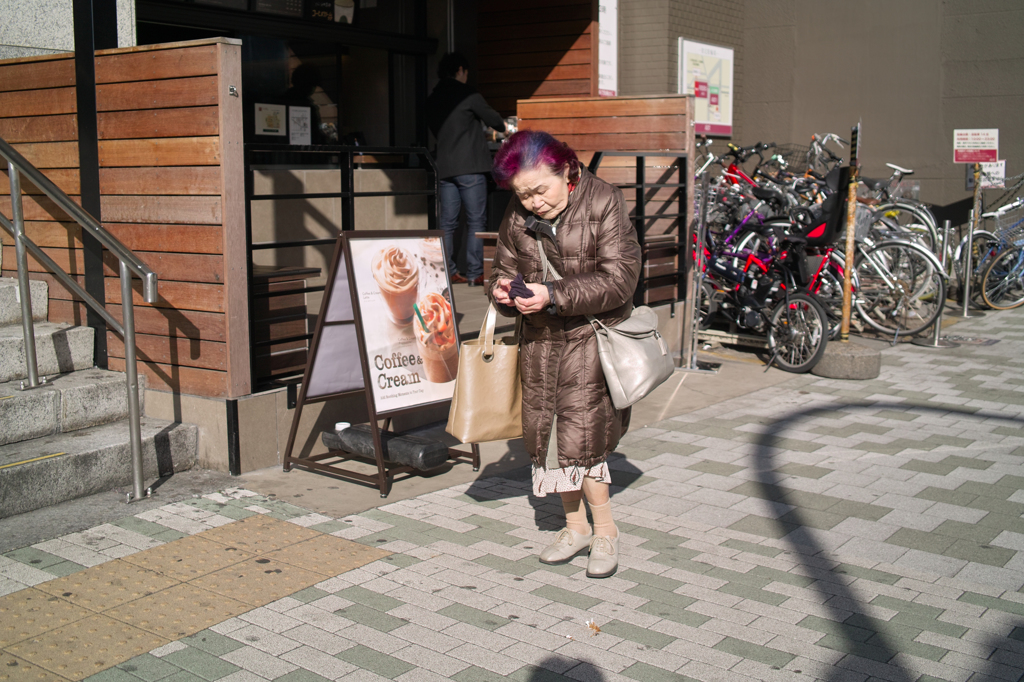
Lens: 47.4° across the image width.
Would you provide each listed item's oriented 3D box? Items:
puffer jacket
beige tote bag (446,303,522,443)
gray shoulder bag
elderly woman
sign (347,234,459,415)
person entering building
[{"bbox_3d":[0.164,-0.074,3.650,0.460,0.910,0.390,4,9,28],"label":"puffer jacket"},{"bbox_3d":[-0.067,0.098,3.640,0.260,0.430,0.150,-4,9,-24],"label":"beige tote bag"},{"bbox_3d":[0.288,-0.057,3.590,0.420,0.500,0.200,-5,9,-30],"label":"gray shoulder bag"},{"bbox_3d":[0.165,0.030,3.670,0.450,1.370,0.410,4,9,28],"label":"elderly woman"},{"bbox_3d":[-0.403,-0.081,4.630,0.030,0.680,0.500,-9,-1,41],"label":"sign"},{"bbox_3d":[-0.339,-1.277,8.680,0.500,1.700,0.420,7,10,41],"label":"person entering building"}]

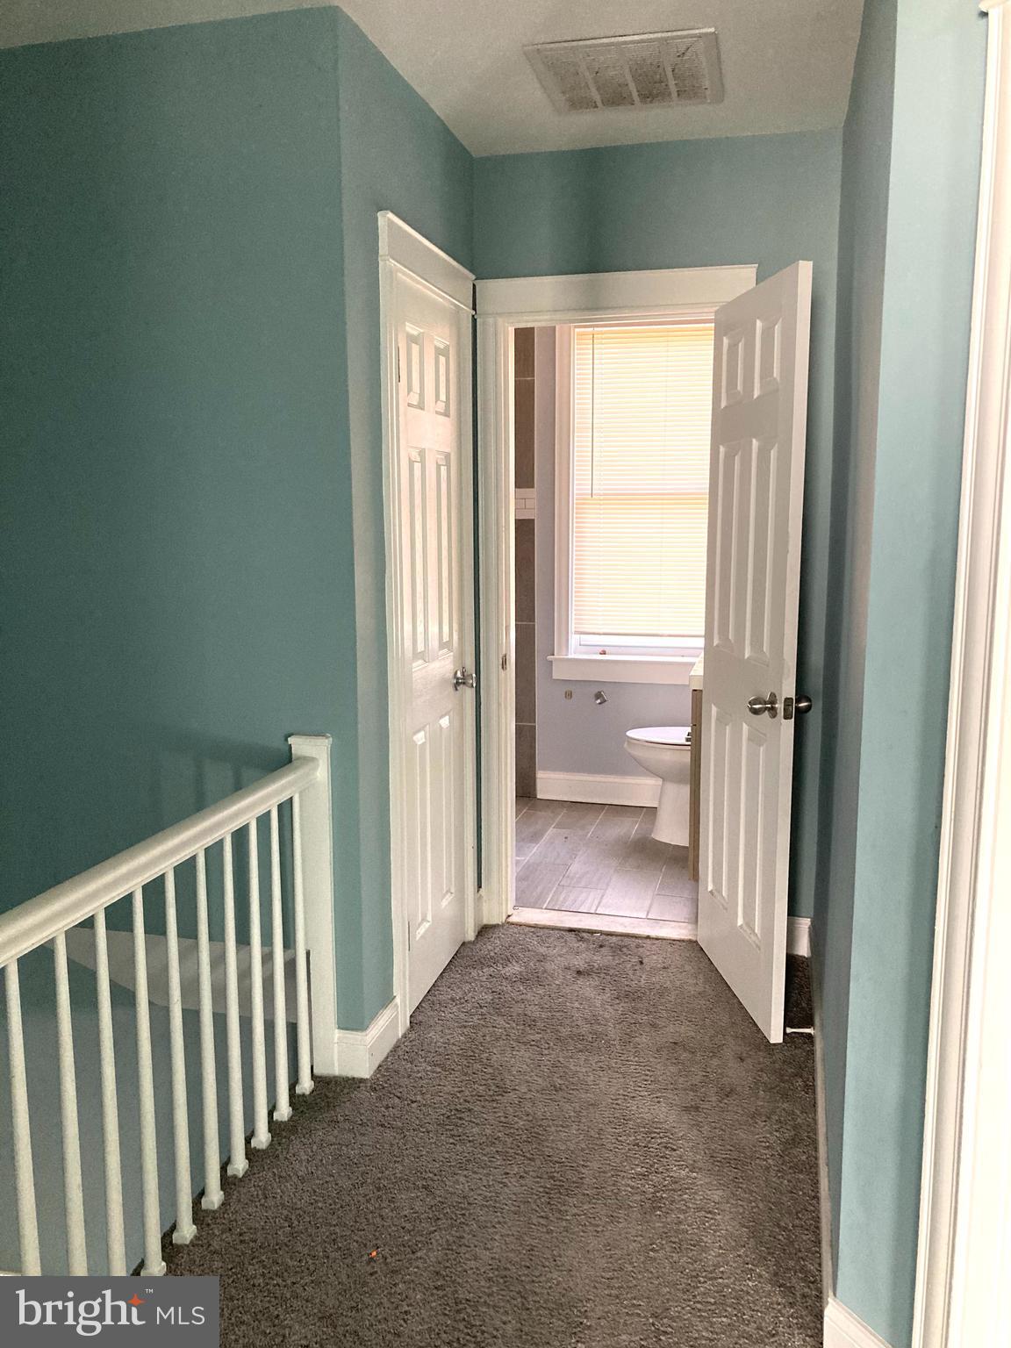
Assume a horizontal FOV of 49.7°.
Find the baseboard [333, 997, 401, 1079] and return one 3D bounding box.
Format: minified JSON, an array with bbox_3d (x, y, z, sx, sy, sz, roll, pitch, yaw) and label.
[{"bbox_3d":[-0.360,0.954,2.878,0.089,0.112,0.247,2,9,14],"label":"baseboard"}]

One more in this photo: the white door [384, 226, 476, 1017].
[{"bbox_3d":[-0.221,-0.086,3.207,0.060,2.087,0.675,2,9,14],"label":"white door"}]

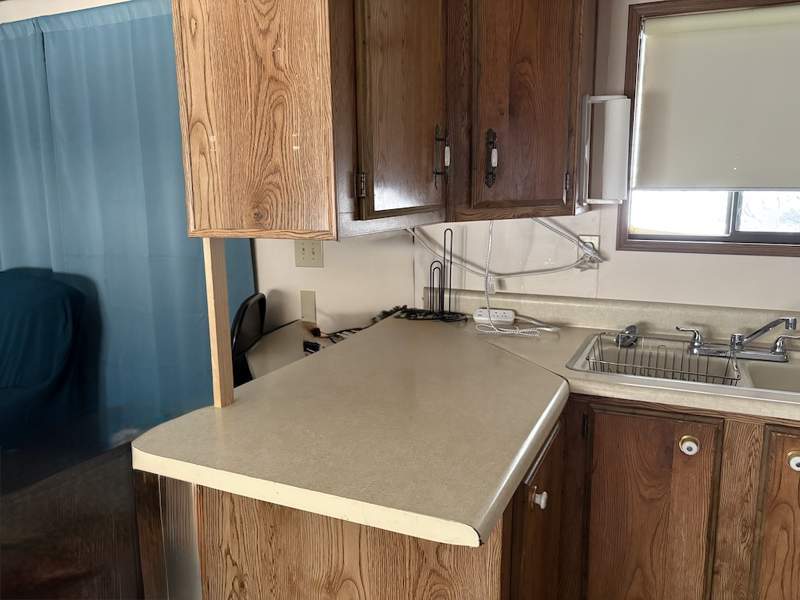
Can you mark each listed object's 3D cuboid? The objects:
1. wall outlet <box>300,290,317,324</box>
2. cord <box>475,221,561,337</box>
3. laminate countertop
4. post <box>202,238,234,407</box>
[{"bbox_3d":[-0.383,0.032,2.487,0.074,0.123,0.008,4,11,24],"label":"wall outlet"},{"bbox_3d":[0.369,-0.081,1.949,0.290,0.358,0.161,4,11,24],"label":"cord"},{"bbox_3d":[0.055,0.197,1.534,0.715,0.035,1.301,4,11,24],"label":"laminate countertop"},{"bbox_3d":[-0.382,0.048,1.271,0.019,0.360,0.039,4,11,24],"label":"post"}]

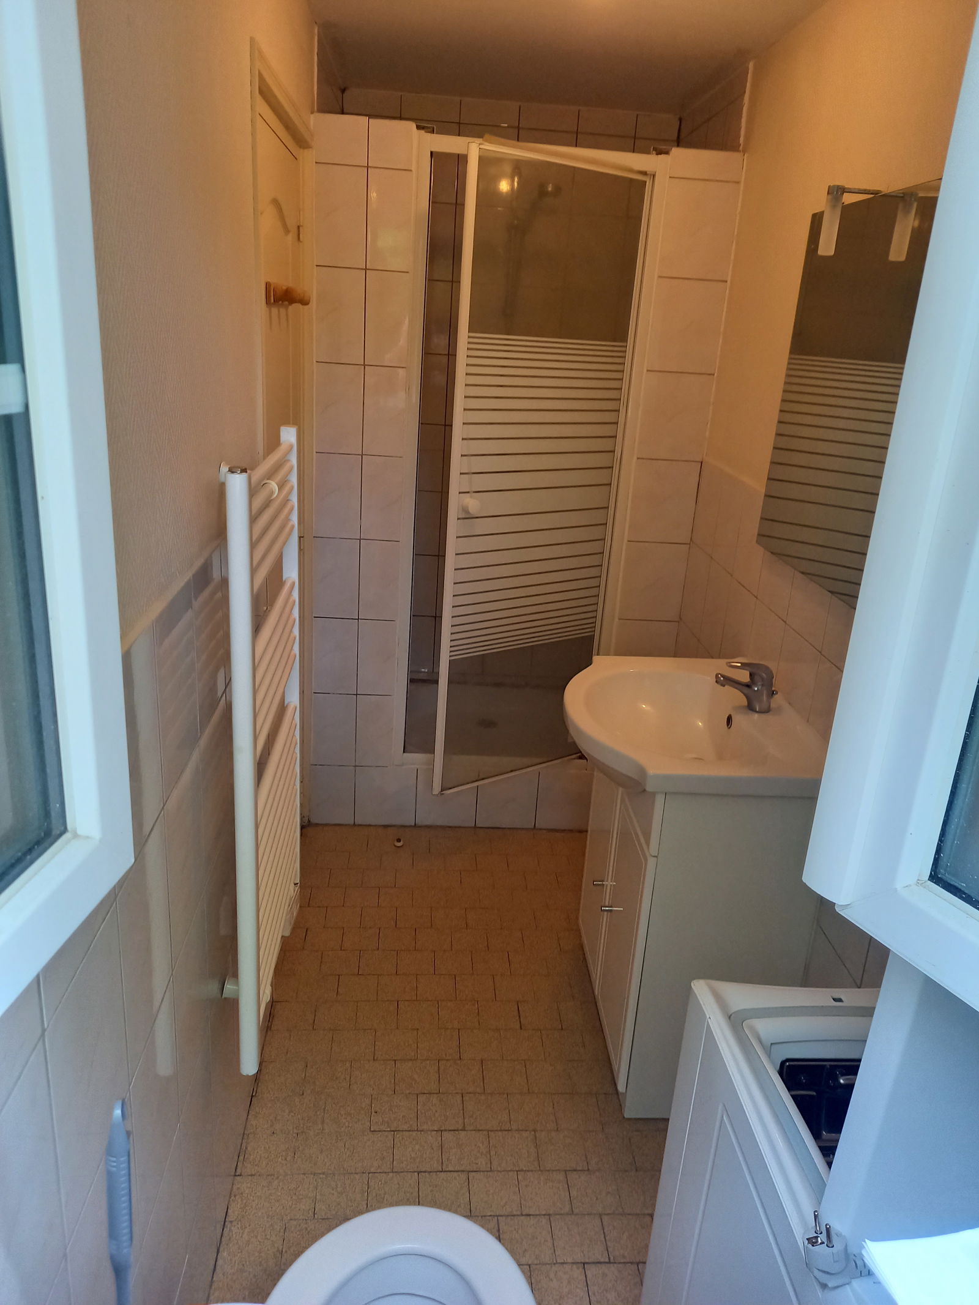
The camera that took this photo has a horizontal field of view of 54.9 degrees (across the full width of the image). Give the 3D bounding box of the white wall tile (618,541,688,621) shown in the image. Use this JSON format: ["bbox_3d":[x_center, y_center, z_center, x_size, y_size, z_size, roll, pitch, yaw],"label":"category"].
[{"bbox_3d":[0.510,-0.219,2.926,0.192,0.250,0.010,2,19,-5],"label":"white wall tile"}]

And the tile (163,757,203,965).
[{"bbox_3d":[-0.432,0.281,1.320,0.010,0.251,0.201,2,20,-5],"label":"tile"}]

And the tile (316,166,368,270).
[{"bbox_3d":[-0.396,-1.167,2.530,0.137,0.251,0.010,2,19,-5],"label":"tile"}]

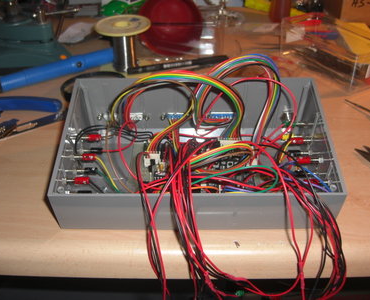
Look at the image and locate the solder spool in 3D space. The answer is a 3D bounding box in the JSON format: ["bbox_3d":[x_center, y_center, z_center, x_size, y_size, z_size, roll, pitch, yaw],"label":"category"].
[{"bbox_3d":[-0.073,-0.127,0.542,0.065,0.057,0.065,0,39,0],"label":"solder spool"}]

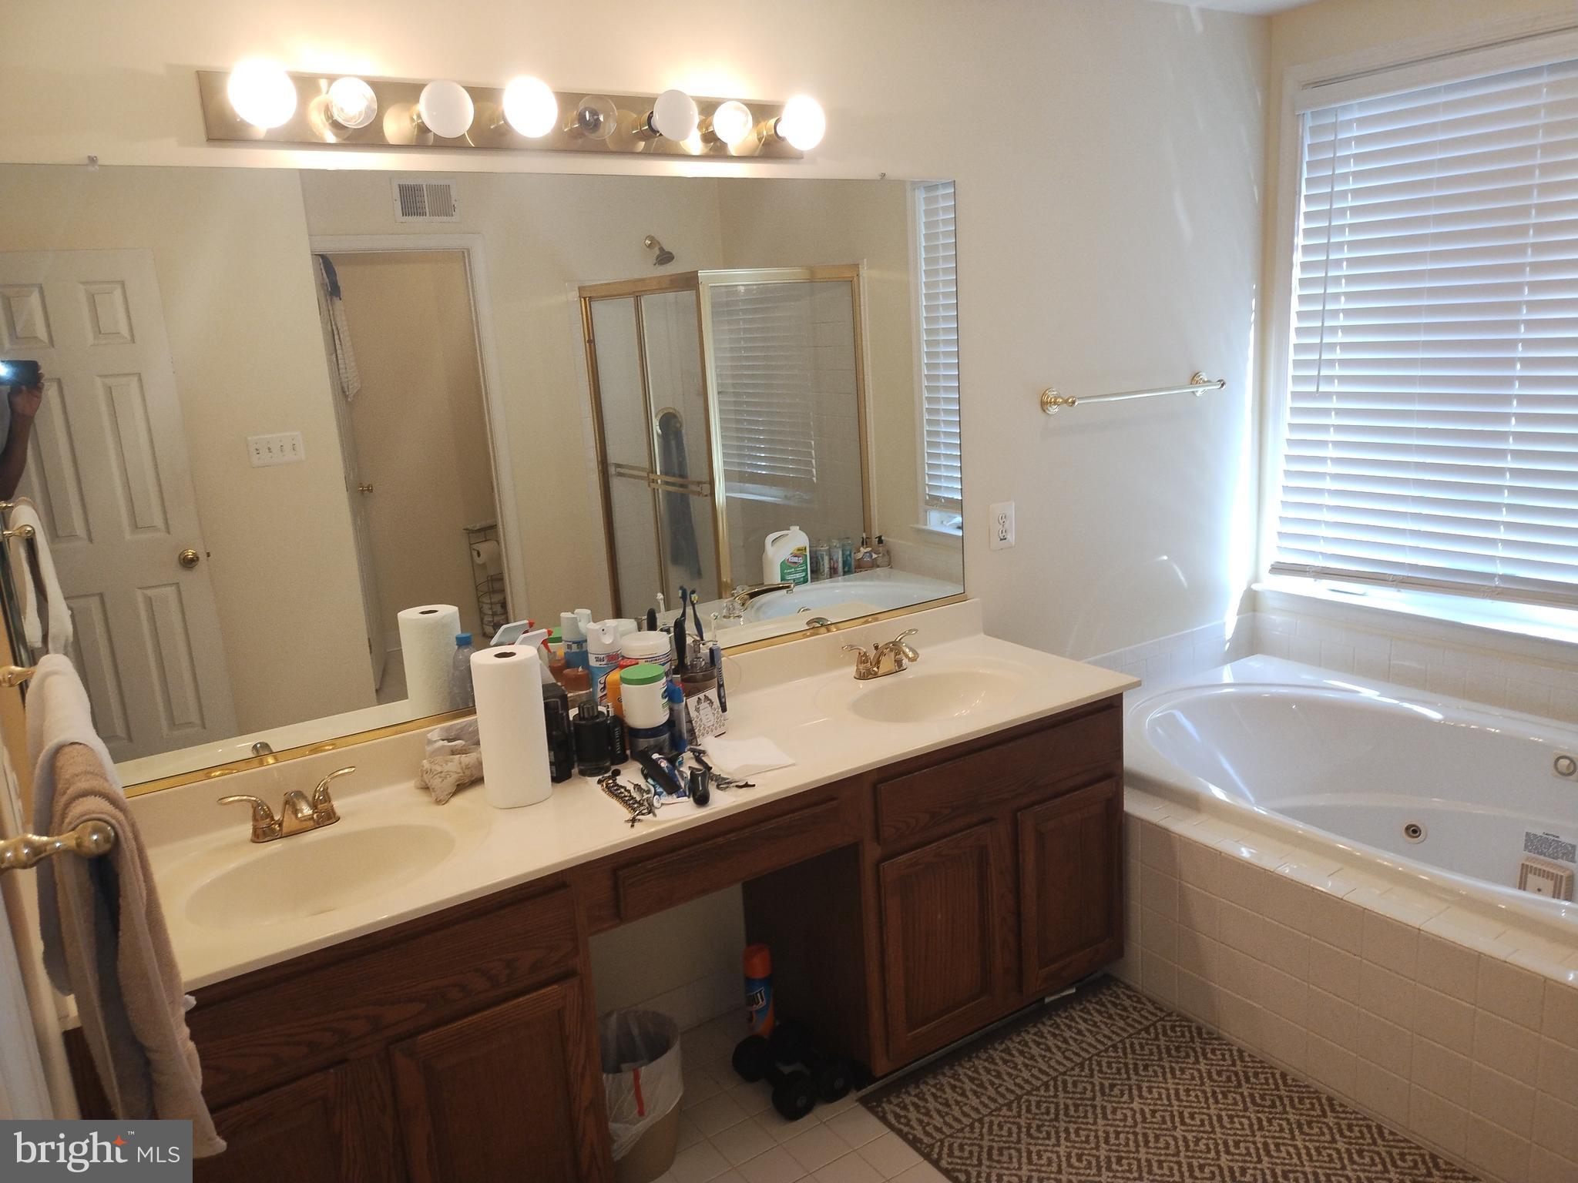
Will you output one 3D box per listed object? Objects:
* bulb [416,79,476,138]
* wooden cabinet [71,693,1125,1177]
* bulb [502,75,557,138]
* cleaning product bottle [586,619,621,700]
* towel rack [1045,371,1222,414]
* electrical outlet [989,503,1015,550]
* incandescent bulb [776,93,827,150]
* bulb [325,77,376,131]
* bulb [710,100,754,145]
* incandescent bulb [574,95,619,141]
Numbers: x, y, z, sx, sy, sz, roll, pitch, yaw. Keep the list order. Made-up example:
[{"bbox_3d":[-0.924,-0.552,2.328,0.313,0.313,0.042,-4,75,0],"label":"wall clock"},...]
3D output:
[{"bbox_3d":[-0.611,-0.860,2.030,0.094,0.094,0.106,-12,15,-31],"label":"bulb"},{"bbox_3d":[-0.226,0.738,2.370,2.061,0.761,0.553,-12,15,-32],"label":"wooden cabinet"},{"bbox_3d":[-0.482,-0.892,2.108,0.094,0.094,0.106,-12,15,-31],"label":"bulb"},{"bbox_3d":[-0.376,0.198,2.409,0.067,0.248,0.067,-8,13,-19],"label":"cleaning product bottle"},{"bbox_3d":[0.999,-0.563,3.235,0.697,0.072,0.089,-12,15,-32],"label":"towel rack"},{"bbox_3d":[0.580,-0.177,3.073,0.080,0.121,0.010,-12,15,-32],"label":"electrical outlet"},{"bbox_3d":[0.027,-0.992,2.418,0.094,0.094,0.114,-12,15,-32],"label":"incandescent bulb"},{"bbox_3d":[-0.757,-0.844,1.978,0.080,0.080,0.092,-12,15,-31],"label":"bulb"},{"bbox_3d":[-0.118,-0.973,2.371,0.080,0.080,0.092,-12,15,-31],"label":"bulb"},{"bbox_3d":[-0.373,-0.914,2.203,0.078,0.078,0.094,-12,15,-32],"label":"incandescent bulb"}]

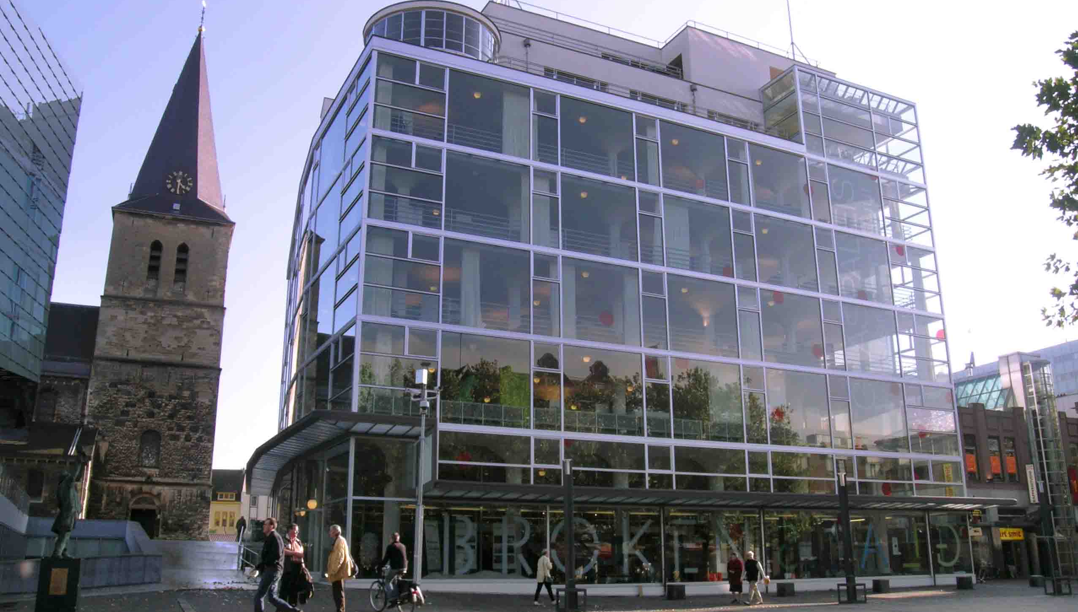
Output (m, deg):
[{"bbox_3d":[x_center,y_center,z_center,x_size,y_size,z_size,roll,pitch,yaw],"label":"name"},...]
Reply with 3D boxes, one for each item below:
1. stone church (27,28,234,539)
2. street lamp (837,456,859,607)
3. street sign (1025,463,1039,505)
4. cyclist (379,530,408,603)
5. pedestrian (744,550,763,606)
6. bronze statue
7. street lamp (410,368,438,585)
[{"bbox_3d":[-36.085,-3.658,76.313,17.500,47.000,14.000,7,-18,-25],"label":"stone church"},{"bbox_3d":[10.346,7.732,29.400,0.320,4.350,0.320,7,-18,-25],"label":"street lamp"},{"bbox_3d":[27.186,9.832,48.085,0.150,2.100,0.580,3,-16,-12],"label":"street sign"},{"bbox_3d":[-3.296,5.976,19.766,0.500,1.600,0.650,14,-21,-42],"label":"cyclist"},{"bbox_3d":[6.999,8.882,28.535,0.550,1.700,0.520,7,-17,-23],"label":"pedestrian"},{"bbox_3d":[-9.003,3.798,16.758,0.500,2.056,0.550,-14,-21,40],"label":"bronze statue"},{"bbox_3d":[-3.806,5.542,27.996,0.950,7.230,0.450,1,-16,-5],"label":"street lamp"}]

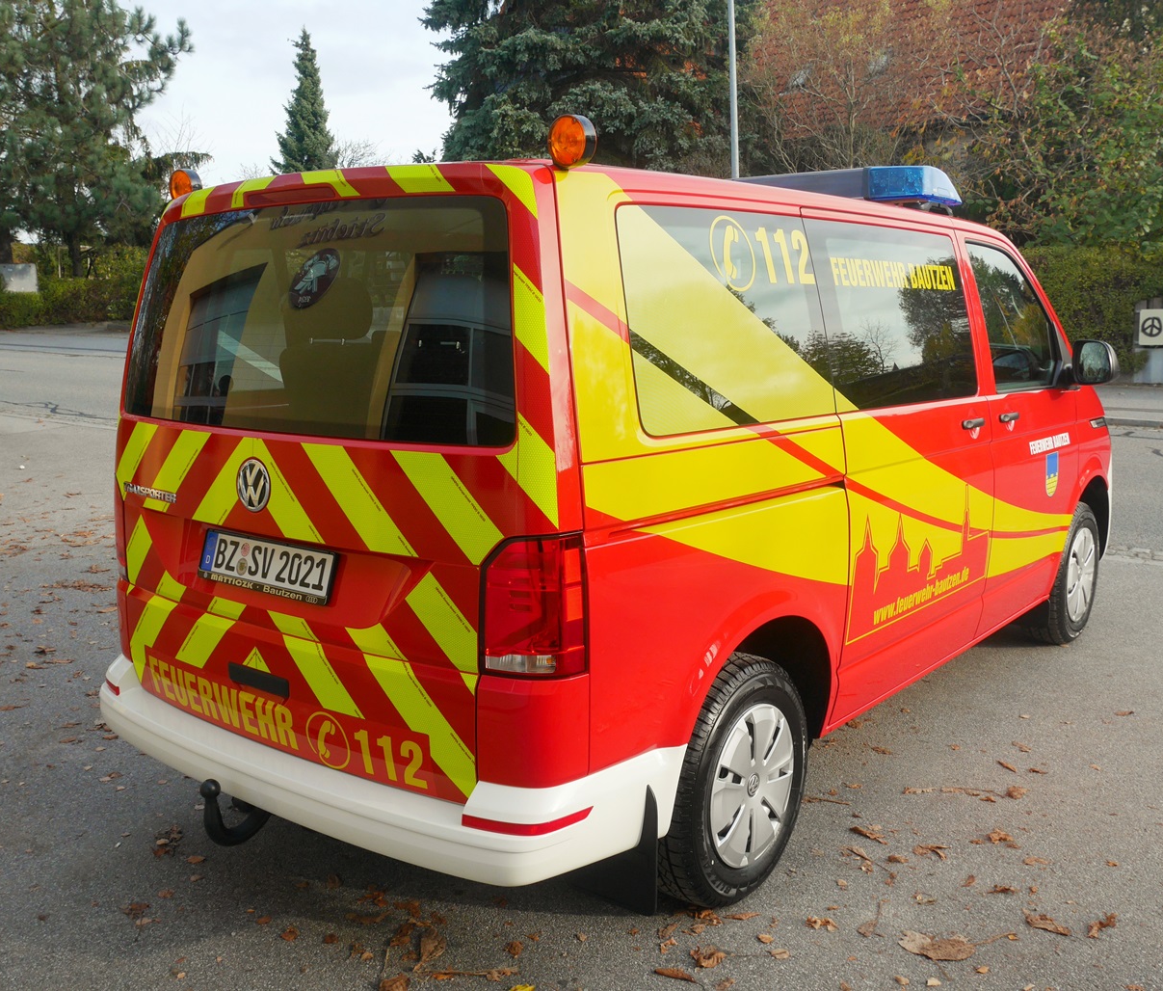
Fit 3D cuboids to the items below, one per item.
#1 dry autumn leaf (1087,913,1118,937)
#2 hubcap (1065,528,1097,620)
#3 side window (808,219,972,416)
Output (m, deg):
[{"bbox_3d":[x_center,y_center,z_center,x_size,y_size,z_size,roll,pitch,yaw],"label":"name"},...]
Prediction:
[{"bbox_3d":[1.369,1.131,3.205,0.130,0.030,0.055,-10,13,-42],"label":"dry autumn leaf"},{"bbox_3d":[2.309,0.366,5.671,0.055,0.440,0.440,7,12,37],"label":"hubcap"},{"bbox_3d":[1.027,-0.579,3.939,0.035,0.580,1.071,-9,1,39],"label":"side window"}]

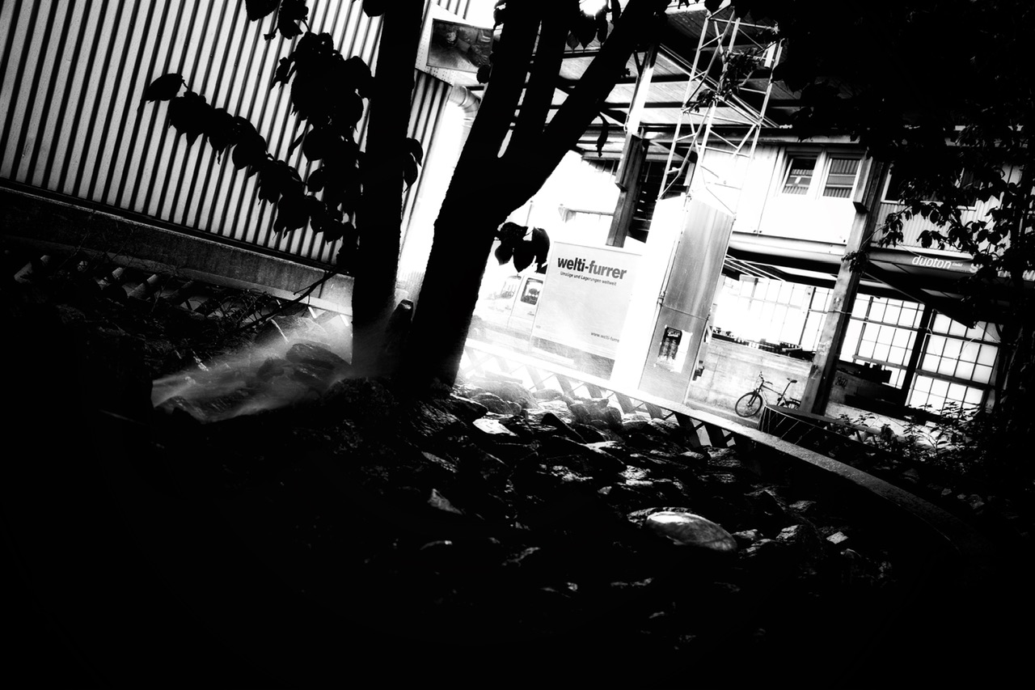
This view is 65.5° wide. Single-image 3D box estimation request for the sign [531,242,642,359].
[{"bbox_3d":[1.634,-1.044,18.413,0.120,2.343,3.000,13,3,-43],"label":"sign"}]

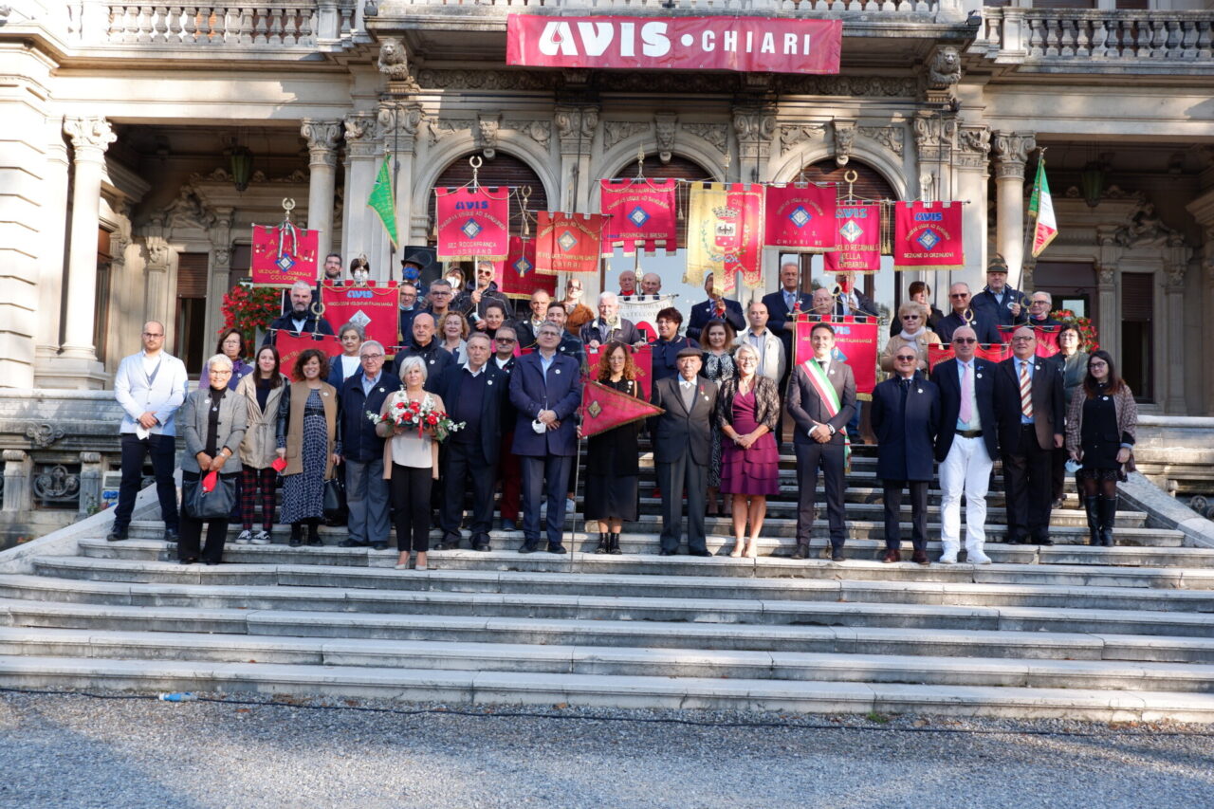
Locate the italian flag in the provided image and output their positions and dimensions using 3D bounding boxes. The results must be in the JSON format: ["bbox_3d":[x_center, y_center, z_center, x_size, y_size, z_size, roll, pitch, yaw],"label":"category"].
[{"bbox_3d":[4.238,-1.928,11.803,0.300,0.990,0.200,1,-4,11],"label":"italian flag"}]

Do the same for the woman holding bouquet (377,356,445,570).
[{"bbox_3d":[-1.493,0.436,9.252,0.508,1.632,0.420,2,-4,-4],"label":"woman holding bouquet"}]

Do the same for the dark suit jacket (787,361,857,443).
[{"bbox_3d":[1.692,-0.015,9.603,0.560,0.700,0.340,1,-4,7],"label":"dark suit jacket"}]

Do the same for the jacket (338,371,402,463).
[{"bbox_3d":[-1.858,0.096,9.567,0.526,0.734,0.340,2,-4,-5],"label":"jacket"}]

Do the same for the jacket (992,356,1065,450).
[{"bbox_3d":[3.435,0.000,9.857,0.570,0.810,0.340,1,-4,11],"label":"jacket"}]

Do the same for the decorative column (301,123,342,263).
[{"bbox_3d":[-3.977,-2.194,16.733,0.540,3.500,0.540,1,-4,2],"label":"decorative column"}]

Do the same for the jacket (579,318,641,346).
[{"bbox_3d":[0.025,-0.463,11.010,0.570,0.700,0.360,1,-4,2],"label":"jacket"}]

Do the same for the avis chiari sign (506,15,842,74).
[{"bbox_3d":[0.822,-4.433,14.928,4.100,0.640,0.070,1,-4,2],"label":"avis chiari sign"}]

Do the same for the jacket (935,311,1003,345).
[{"bbox_3d":[3.201,-0.526,10.742,0.584,0.700,0.340,1,-4,9],"label":"jacket"}]

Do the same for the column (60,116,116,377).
[{"bbox_3d":[-7.217,-2.253,16.781,0.560,3.500,0.560,1,-4,2],"label":"column"}]

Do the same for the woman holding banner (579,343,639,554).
[{"bbox_3d":[0.019,0.336,9.503,0.475,1.663,0.400,1,-4,1],"label":"woman holding banner"}]

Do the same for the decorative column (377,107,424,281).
[{"bbox_3d":[-2.398,-1.547,13.905,0.520,3.890,0.480,1,-4,2],"label":"decorative column"}]

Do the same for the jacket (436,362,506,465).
[{"bbox_3d":[-1.077,0.076,9.709,0.580,0.820,0.340,2,-4,-2],"label":"jacket"}]

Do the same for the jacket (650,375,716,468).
[{"bbox_3d":[0.595,0.132,9.454,0.531,0.710,0.340,1,-4,3],"label":"jacket"}]

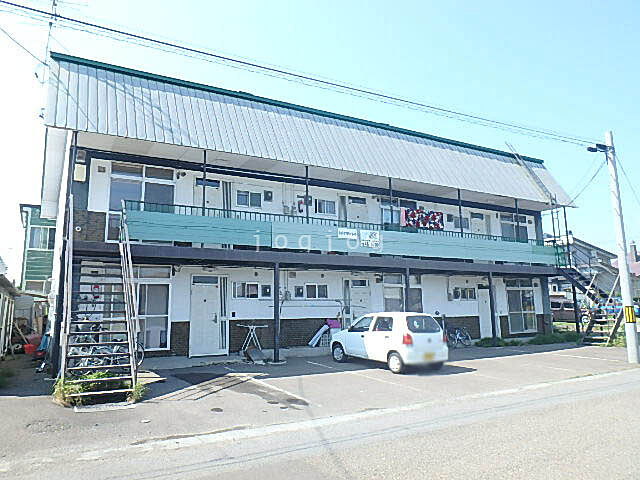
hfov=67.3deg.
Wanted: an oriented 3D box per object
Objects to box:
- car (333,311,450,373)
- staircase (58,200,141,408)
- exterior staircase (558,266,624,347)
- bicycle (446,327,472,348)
[{"bbox_3d":[1.753,2.699,13.152,1.475,1.450,3.395,5,-9,-33],"label":"car"},{"bbox_3d":[-4.619,0.912,10.098,1.200,4.200,3.300,4,-8,-29],"label":"staircase"},{"bbox_3d":[10.774,2.577,19.003,2.300,3.000,2.400,4,-8,-29],"label":"exterior staircase"},{"bbox_3d":[5.278,3.613,17.977,1.500,0.870,0.500,5,-9,-35],"label":"bicycle"}]

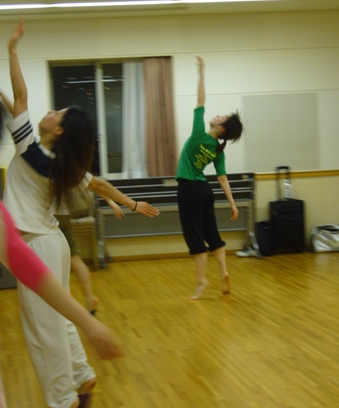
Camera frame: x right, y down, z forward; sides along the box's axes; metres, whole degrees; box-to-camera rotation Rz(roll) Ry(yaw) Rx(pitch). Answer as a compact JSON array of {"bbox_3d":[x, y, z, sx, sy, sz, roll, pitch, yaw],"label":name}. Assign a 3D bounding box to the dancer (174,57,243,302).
[{"bbox_3d":[0.341,-0.204,7.350,0.550,2.060,0.540,3,8,42],"label":"dancer"}]

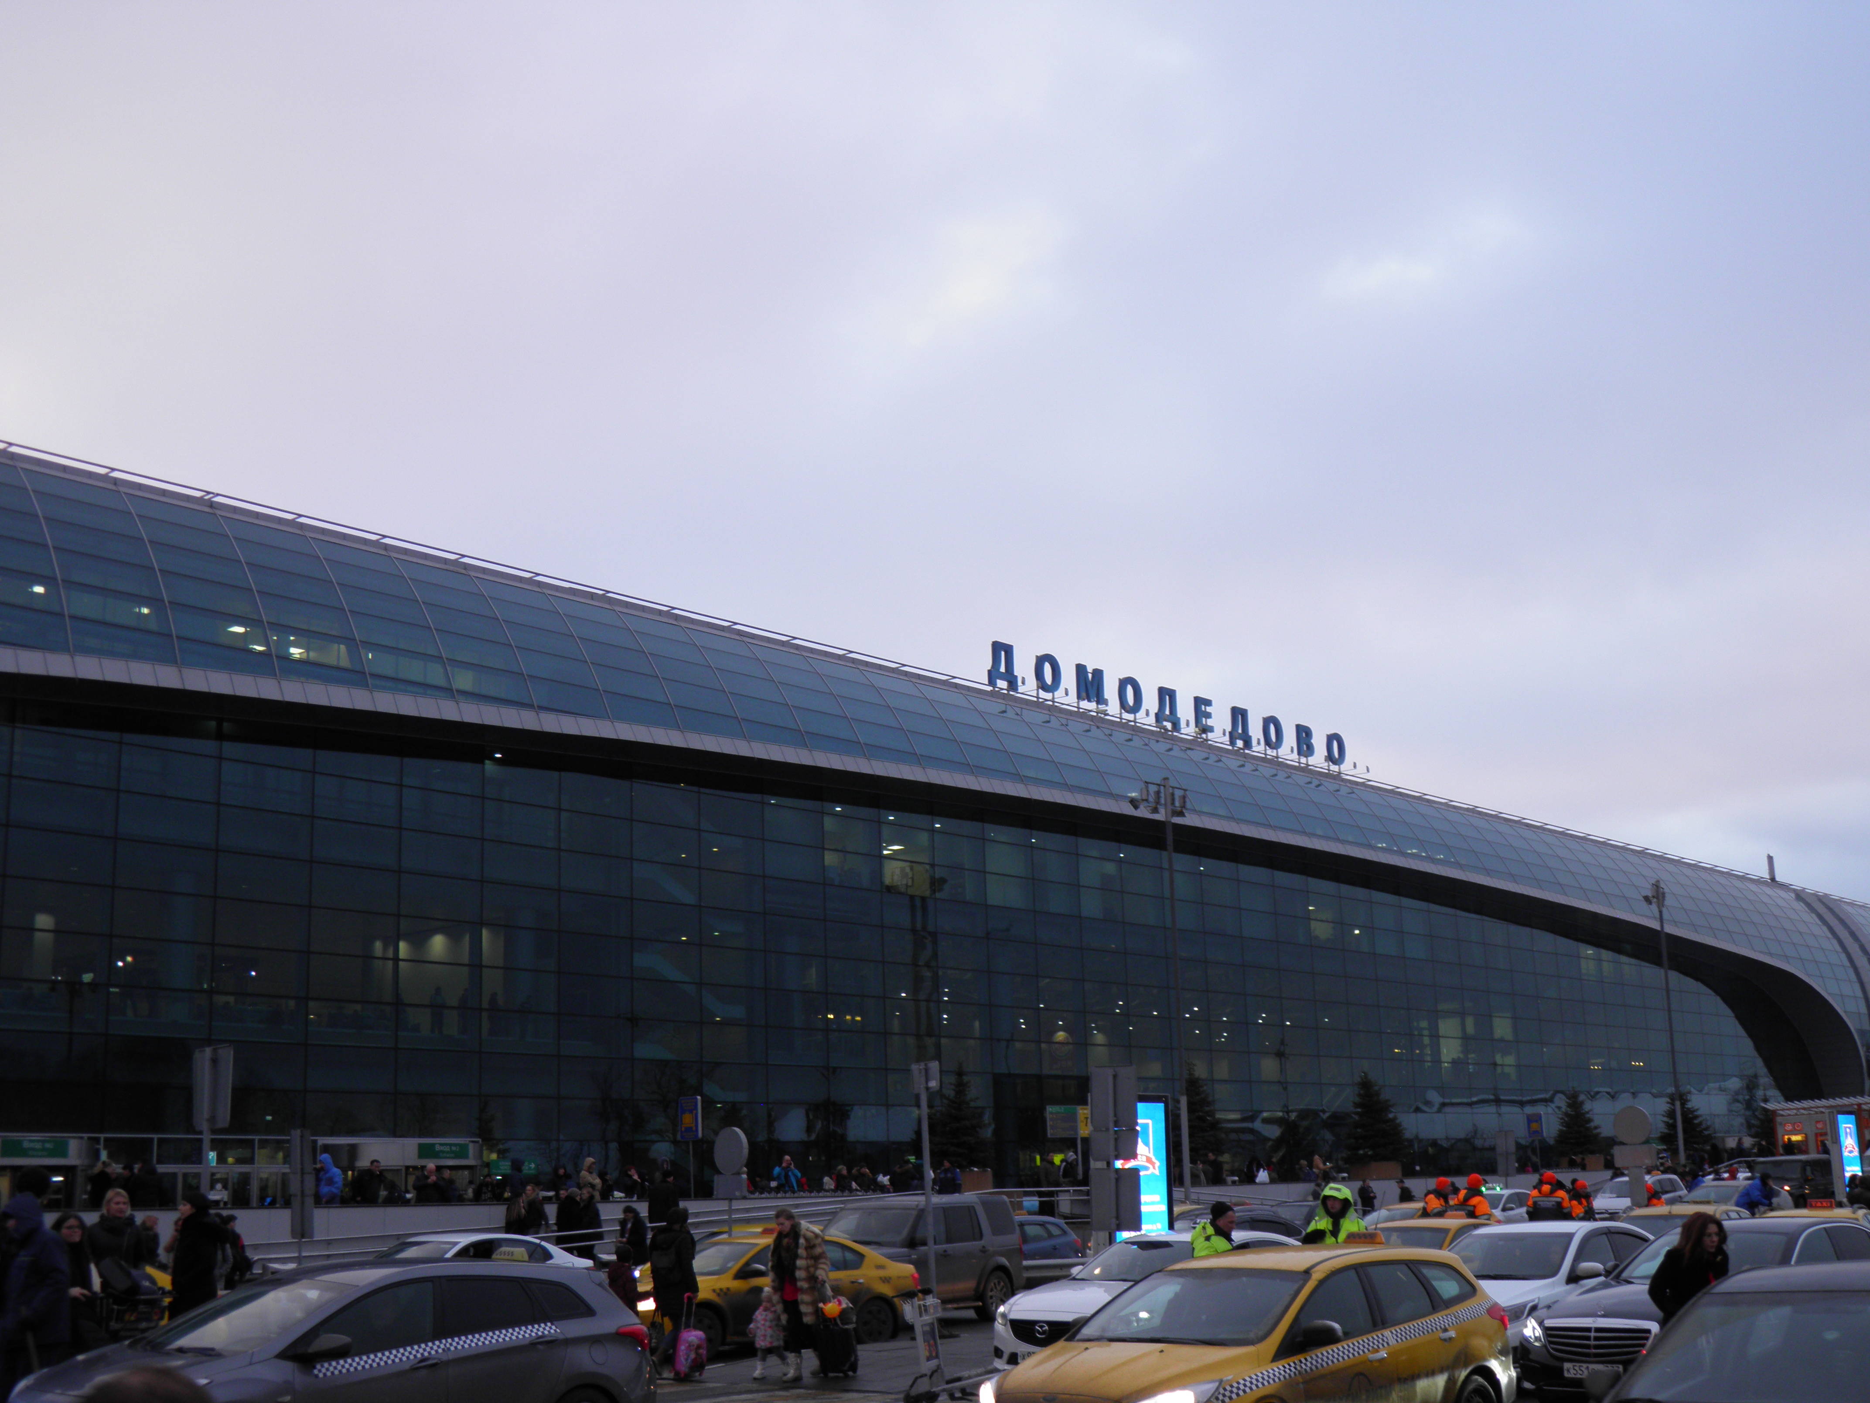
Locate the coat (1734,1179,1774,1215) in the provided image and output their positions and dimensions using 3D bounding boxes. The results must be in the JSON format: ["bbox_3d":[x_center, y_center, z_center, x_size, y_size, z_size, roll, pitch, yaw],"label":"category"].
[{"bbox_3d":[14.417,8.727,36.917,0.600,0.720,0.520,-3,-13,6],"label":"coat"}]

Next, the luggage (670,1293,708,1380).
[{"bbox_3d":[-2.478,6.405,21.206,0.320,0.810,0.240,5,-15,-27],"label":"luggage"}]

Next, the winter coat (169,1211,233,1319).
[{"bbox_3d":[-6.604,5.144,18.875,0.500,1.120,0.500,0,-13,-6],"label":"winter coat"}]

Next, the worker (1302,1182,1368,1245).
[{"bbox_3d":[3.662,5.274,18.997,0.580,1.820,0.420,-4,-13,12],"label":"worker"}]

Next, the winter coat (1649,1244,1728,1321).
[{"bbox_3d":[4.942,3.979,13.805,0.490,0.820,0.380,11,-18,-43],"label":"winter coat"}]

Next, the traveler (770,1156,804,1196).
[{"bbox_3d":[-3.093,10.442,44.298,0.620,1.750,0.420,0,-13,-7],"label":"traveler"}]

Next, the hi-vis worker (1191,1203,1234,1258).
[{"bbox_3d":[2.455,5.230,18.301,0.450,1.720,0.580,-1,-13,-5],"label":"hi-vis worker"}]

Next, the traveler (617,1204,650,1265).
[{"bbox_3d":[-5.246,9.642,36.598,0.420,1.750,0.520,11,-18,-42],"label":"traveler"}]

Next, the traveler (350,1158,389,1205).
[{"bbox_3d":[-10.708,9.539,39.804,0.600,1.760,0.420,3,-14,-20],"label":"traveler"}]

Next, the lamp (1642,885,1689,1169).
[{"bbox_3d":[29.022,12.962,83.355,1.000,11.700,1.900,-10,-16,31],"label":"lamp"}]

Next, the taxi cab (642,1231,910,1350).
[{"bbox_3d":[-2.243,7.618,27.294,4.520,1.490,1.740,11,-18,-43],"label":"taxi cab"}]

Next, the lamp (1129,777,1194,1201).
[{"bbox_3d":[5.748,7.600,50.149,0.800,11.700,1.700,-14,-18,42],"label":"lamp"}]

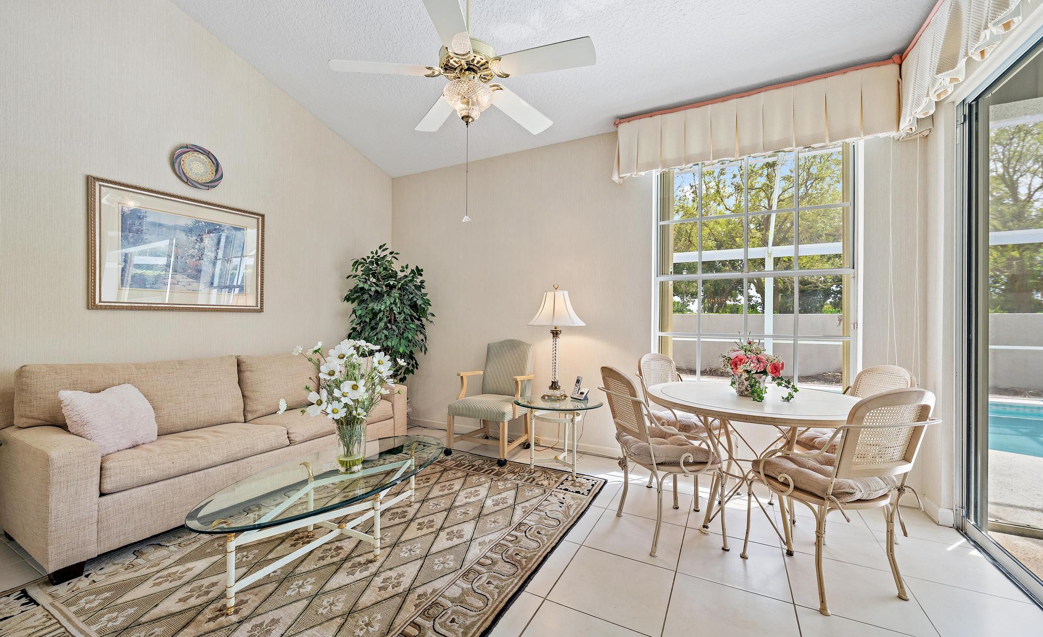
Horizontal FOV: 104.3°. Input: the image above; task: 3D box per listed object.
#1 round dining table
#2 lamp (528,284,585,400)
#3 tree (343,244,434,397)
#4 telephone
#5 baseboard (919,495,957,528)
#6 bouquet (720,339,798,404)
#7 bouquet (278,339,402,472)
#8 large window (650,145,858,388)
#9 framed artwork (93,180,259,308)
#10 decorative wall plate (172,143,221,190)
[{"bbox_3d":[1.308,0.811,2.301,1.153,0.732,1.153,0,0,0],"label":"round dining table"},{"bbox_3d":[0.274,0.172,3.180,0.445,0.885,0.445,0,0,0],"label":"lamp"},{"bbox_3d":[-1.314,0.211,4.050,0.840,1.900,0.840,0,0,28],"label":"tree"},{"bbox_3d":[0.456,0.532,3.130,0.125,0.166,0.110,0,0,43],"label":"telephone"},{"bbox_3d":[2.459,1.141,2.404,0.080,0.087,0.220,0,0,28],"label":"baseboard"},{"bbox_3d":[1.313,0.282,2.293,0.440,0.330,0.360,0,0,27],"label":"bouquet"},{"bbox_3d":[-0.900,0.419,2.040,0.600,0.670,0.500,0,0,0],"label":"bouquet"},{"bbox_3d":[1.662,-0.299,2.991,1.330,1.840,0.120,0,0,27],"label":"large window"},{"bbox_3d":[-2.346,-0.449,2.870,0.040,0.793,1.019,0,0,28],"label":"framed artwork"},{"bbox_3d":[-2.296,-1.078,2.889,0.035,0.300,0.300,0,0,27],"label":"decorative wall plate"}]

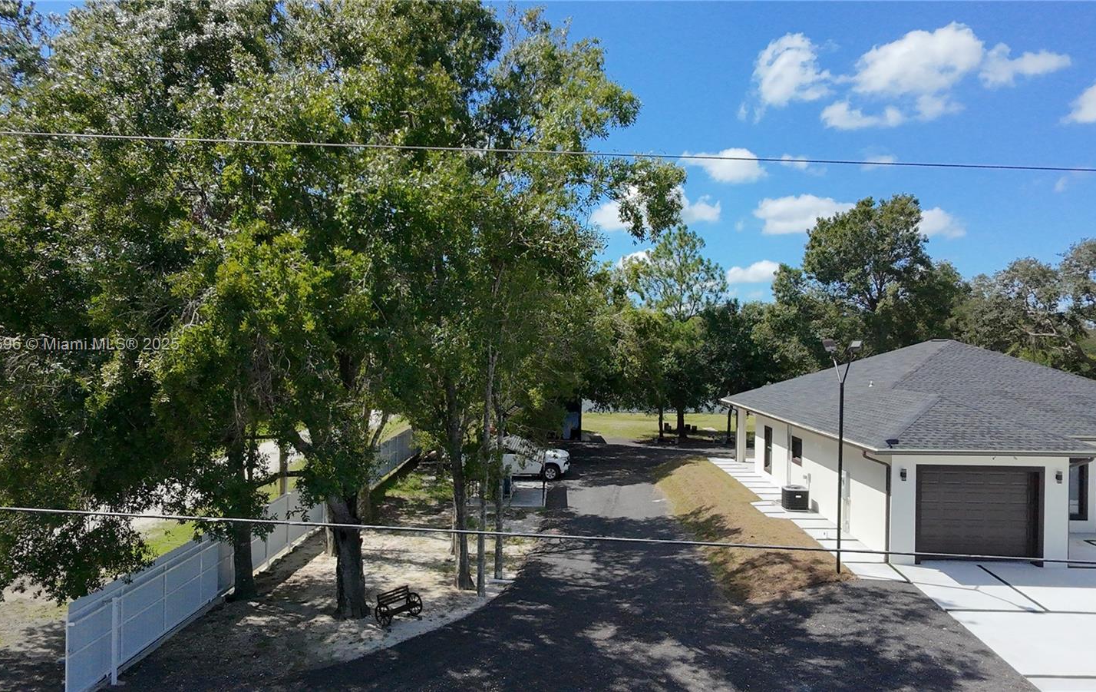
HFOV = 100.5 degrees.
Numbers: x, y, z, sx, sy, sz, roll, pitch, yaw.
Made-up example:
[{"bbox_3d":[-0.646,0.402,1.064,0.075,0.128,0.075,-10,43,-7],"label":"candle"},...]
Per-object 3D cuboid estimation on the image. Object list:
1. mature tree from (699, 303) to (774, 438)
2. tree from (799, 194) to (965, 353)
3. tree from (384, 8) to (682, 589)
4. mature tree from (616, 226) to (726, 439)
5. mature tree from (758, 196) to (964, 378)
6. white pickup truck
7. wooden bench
[{"bbox_3d":[12.000,1.400,29.200,5.200,9.000,5.000,1,0,1],"label":"mature tree"},{"bbox_3d":[24.200,-2.300,33.000,11.500,16.400,10.500,1,0,1],"label":"tree"},{"bbox_3d":[-0.450,-1.000,11.700,7.600,14.500,7.000,1,0,1],"label":"tree"},{"bbox_3d":[7.900,-0.850,29.300,7.000,13.600,6.500,1,0,1],"label":"mature tree"},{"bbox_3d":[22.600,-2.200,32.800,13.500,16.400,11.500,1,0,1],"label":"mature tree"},{"bbox_3d":[-1.750,5.170,21.500,5.600,1.850,2.000,1,0,3],"label":"white pickup truck"},{"bbox_3d":[-3.540,6.150,10.750,0.900,0.710,0.580,0,0,-36],"label":"wooden bench"}]

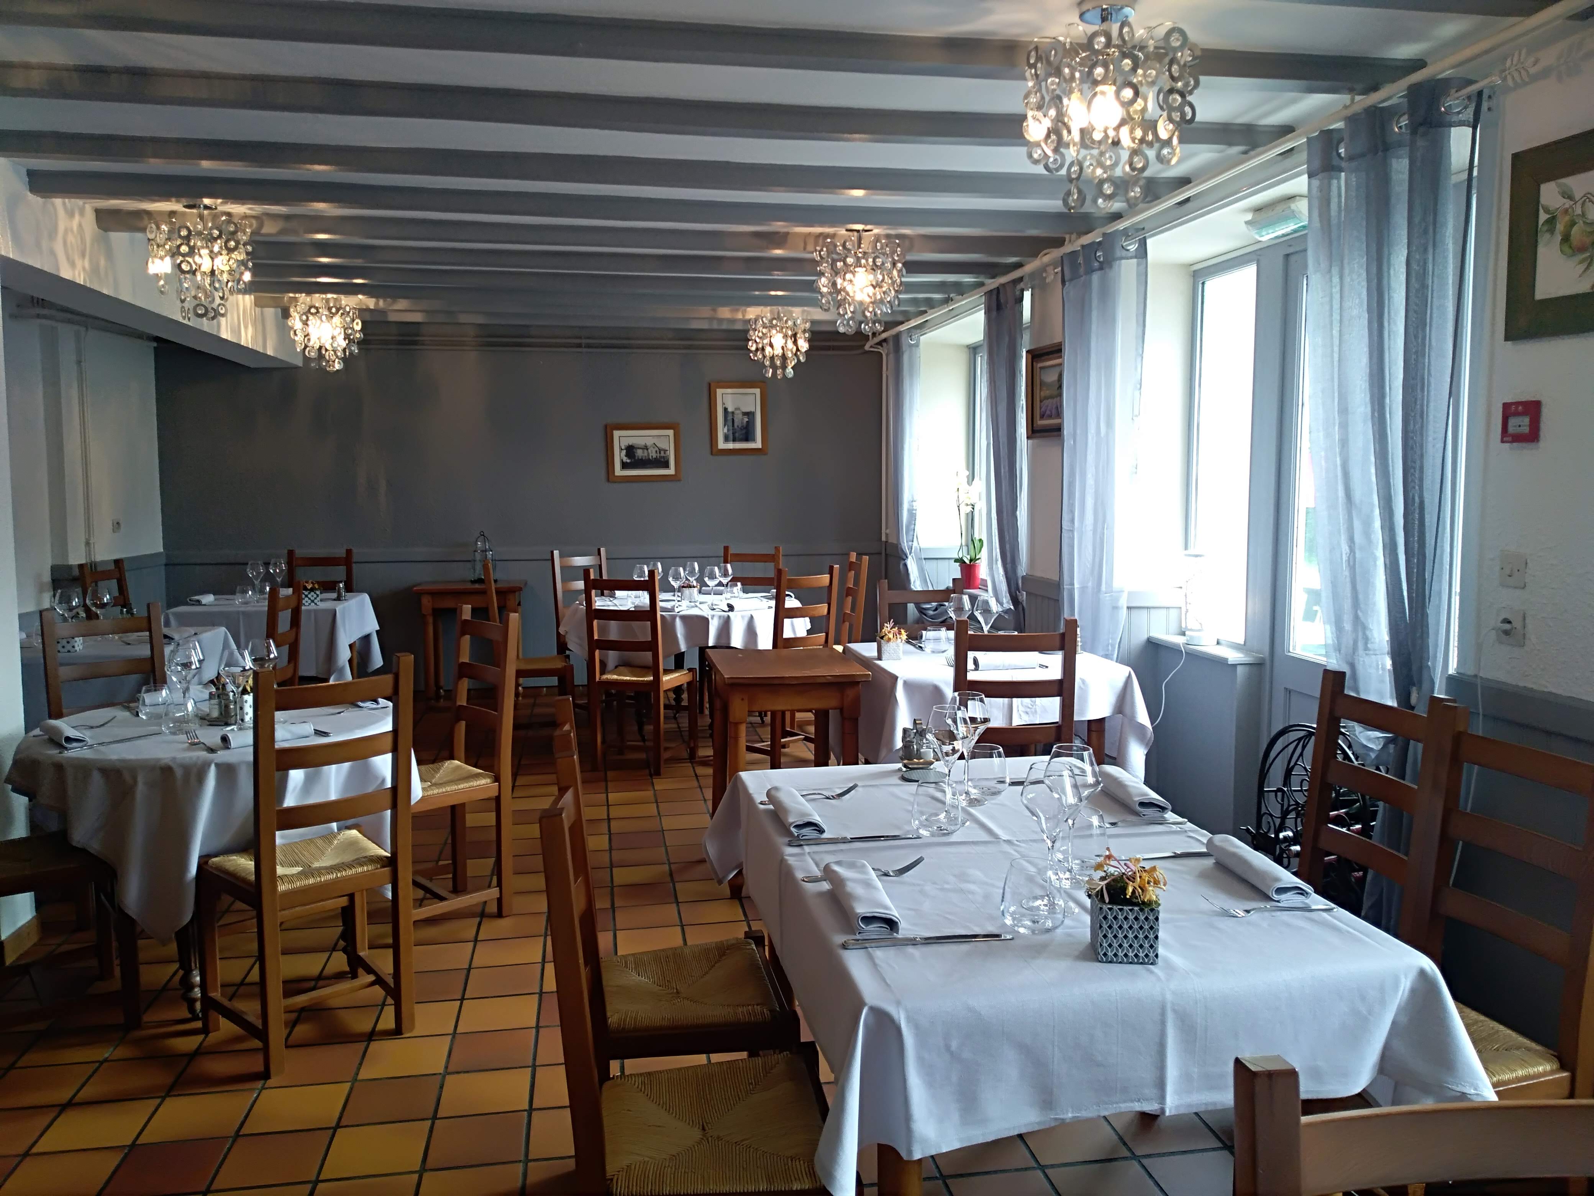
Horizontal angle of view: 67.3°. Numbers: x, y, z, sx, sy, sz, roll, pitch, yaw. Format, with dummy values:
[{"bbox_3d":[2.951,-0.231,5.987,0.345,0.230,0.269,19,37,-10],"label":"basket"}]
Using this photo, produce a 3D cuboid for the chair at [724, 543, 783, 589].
[{"bbox_3d":[-0.324,0.188,7.213,0.420,0.972,0.419,2,6,16],"label":"chair"}]

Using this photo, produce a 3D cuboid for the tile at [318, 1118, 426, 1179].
[{"bbox_3d":[-0.900,1.190,2.573,0.200,0.012,0.200,-1,6,-10],"label":"tile"}]

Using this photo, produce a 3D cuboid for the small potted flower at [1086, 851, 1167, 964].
[{"bbox_3d":[0.460,0.429,1.686,0.103,0.142,0.098,0,6,4],"label":"small potted flower"}]

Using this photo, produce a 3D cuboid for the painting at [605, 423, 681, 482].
[{"bbox_3d":[-1.007,-0.954,7.874,0.489,0.383,0.025,-1,6,-10],"label":"painting"}]

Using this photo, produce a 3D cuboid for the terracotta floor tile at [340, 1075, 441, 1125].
[{"bbox_3d":[-0.935,1.168,2.774,0.200,0.012,0.200,-1,6,-10],"label":"terracotta floor tile"}]

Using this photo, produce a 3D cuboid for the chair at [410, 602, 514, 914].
[{"bbox_3d":[-1.179,0.546,3.893,0.438,0.990,0.441,-5,8,-41],"label":"chair"}]

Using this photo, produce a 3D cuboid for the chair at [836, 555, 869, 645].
[{"bbox_3d":[0.159,0.247,6.951,0.450,0.985,0.440,-1,6,-10],"label":"chair"}]

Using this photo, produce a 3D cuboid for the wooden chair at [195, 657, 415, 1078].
[{"bbox_3d":[-1.215,0.622,3.003,0.420,0.972,0.419,-6,8,-43],"label":"wooden chair"}]

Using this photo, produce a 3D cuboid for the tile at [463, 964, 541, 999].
[{"bbox_3d":[-0.830,1.095,3.416,0.200,0.010,0.200,-1,6,-10],"label":"tile"}]

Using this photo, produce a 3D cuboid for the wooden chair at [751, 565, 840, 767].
[{"bbox_3d":[-0.082,0.333,5.933,0.441,0.990,0.438,-6,8,-43],"label":"wooden chair"}]

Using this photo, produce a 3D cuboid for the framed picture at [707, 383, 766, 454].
[{"bbox_3d":[-0.389,-1.192,7.959,0.392,0.476,0.025,-1,6,-10],"label":"framed picture"}]

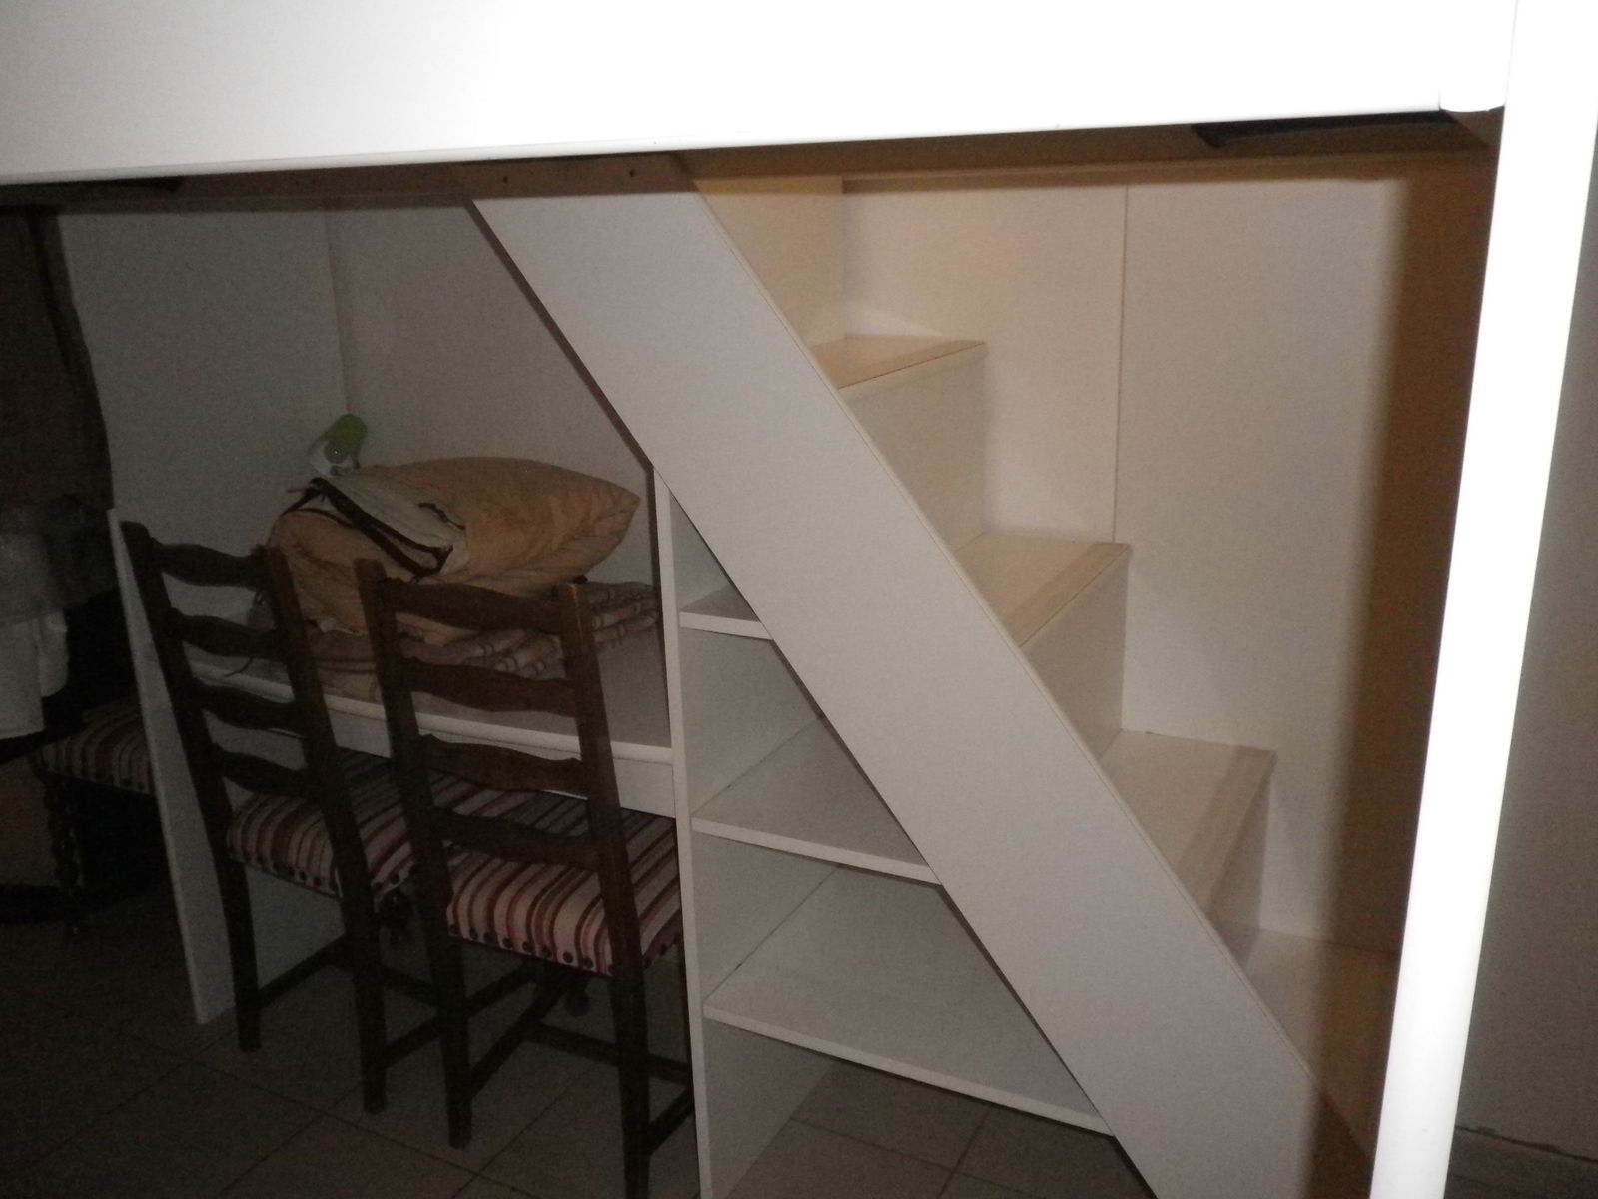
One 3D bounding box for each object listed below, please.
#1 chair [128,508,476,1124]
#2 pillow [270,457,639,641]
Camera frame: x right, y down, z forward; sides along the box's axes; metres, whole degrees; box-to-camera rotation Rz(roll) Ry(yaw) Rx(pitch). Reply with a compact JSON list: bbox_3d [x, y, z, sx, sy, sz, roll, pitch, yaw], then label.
[{"bbox_3d":[-0.781,0.328,2.296,0.460,1.000,0.500,9,19,31],"label":"chair"},{"bbox_3d":[-0.568,-0.104,2.170,0.560,0.250,0.470,7,18,26],"label":"pillow"}]

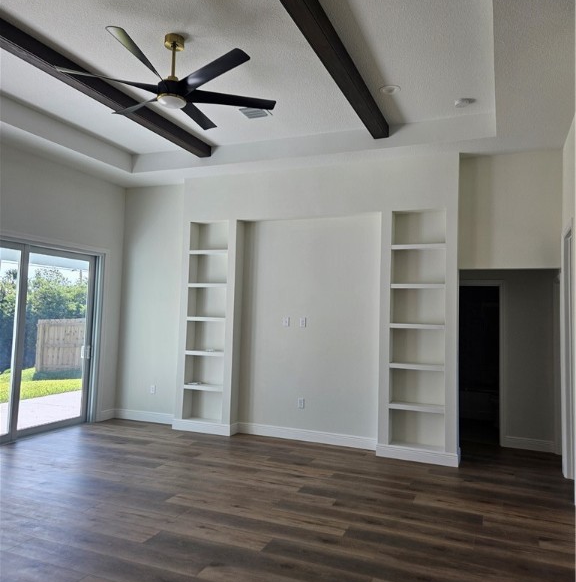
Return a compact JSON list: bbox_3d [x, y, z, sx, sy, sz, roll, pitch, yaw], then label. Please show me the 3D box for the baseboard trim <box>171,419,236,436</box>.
[{"bbox_3d":[-1.117,1.833,6.918,0.900,0.140,0.200,0,-3,23],"label":"baseboard trim"}]

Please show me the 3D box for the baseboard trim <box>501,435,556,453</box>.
[{"bbox_3d":[3.013,1.919,6.383,0.570,0.135,0.020,0,-3,23],"label":"baseboard trim"}]

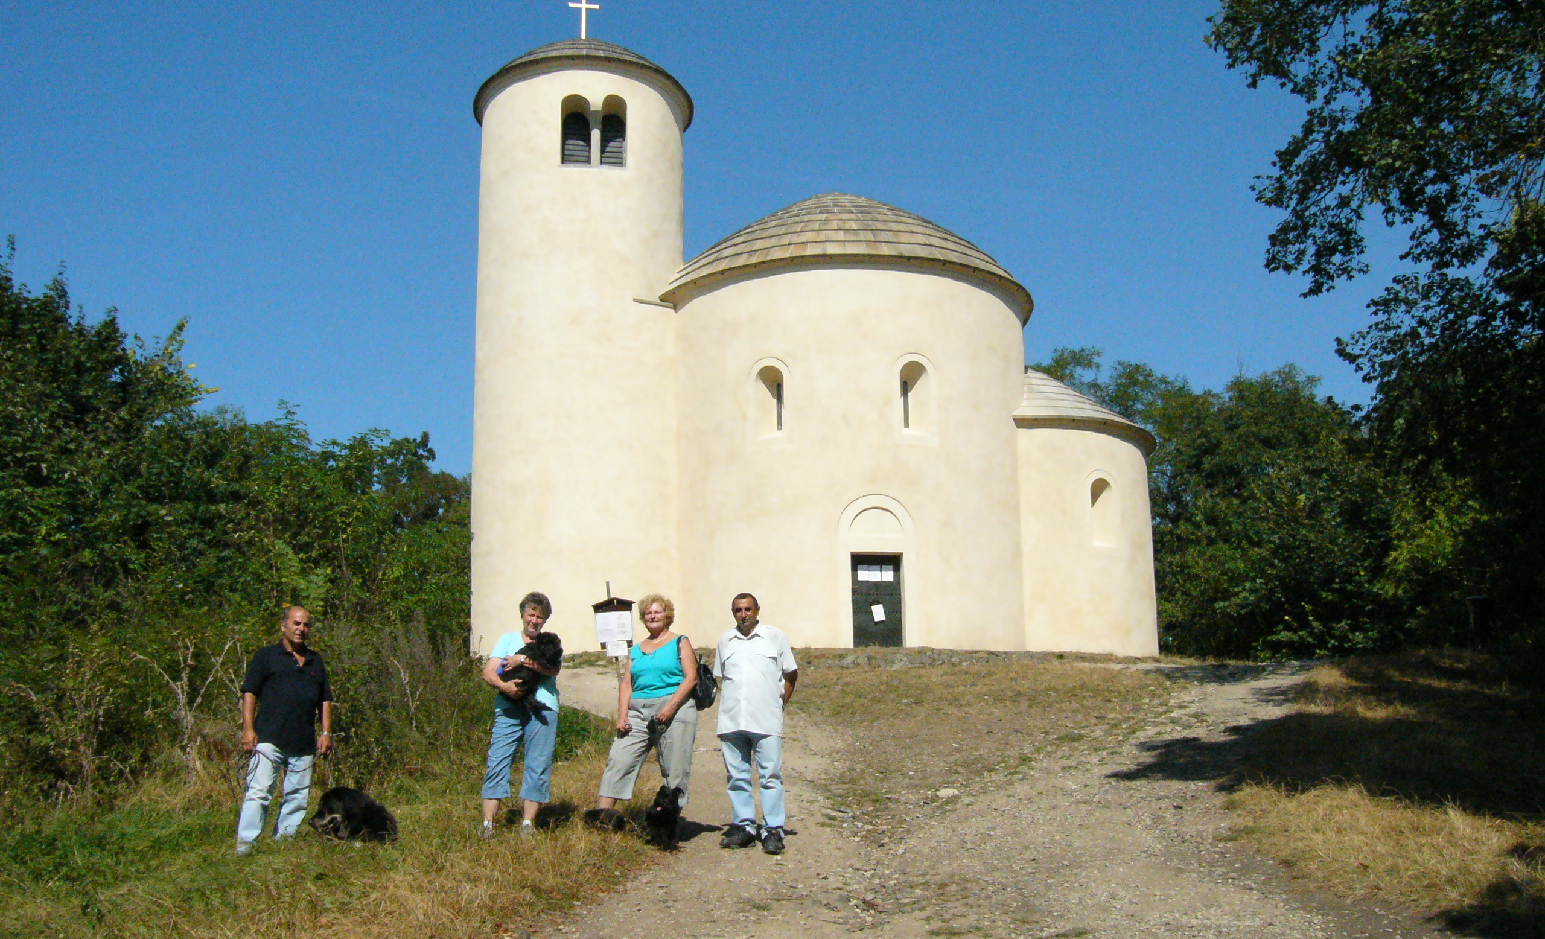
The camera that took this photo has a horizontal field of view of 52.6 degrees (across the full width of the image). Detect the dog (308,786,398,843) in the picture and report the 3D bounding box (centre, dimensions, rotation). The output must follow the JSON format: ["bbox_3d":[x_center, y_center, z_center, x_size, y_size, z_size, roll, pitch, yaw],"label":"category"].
[{"bbox_3d":[-2.954,2.444,11.000,0.620,0.410,0.330,6,-15,-27],"label":"dog"}]

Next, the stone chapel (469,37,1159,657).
[{"bbox_3d":[1.042,-2.574,33.949,15.100,13.900,8.500,2,-14,-13],"label":"stone chapel"}]

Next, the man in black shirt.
[{"bbox_3d":[-3.492,1.856,11.200,0.640,1.700,0.430,5,-14,-22],"label":"man in black shirt"}]

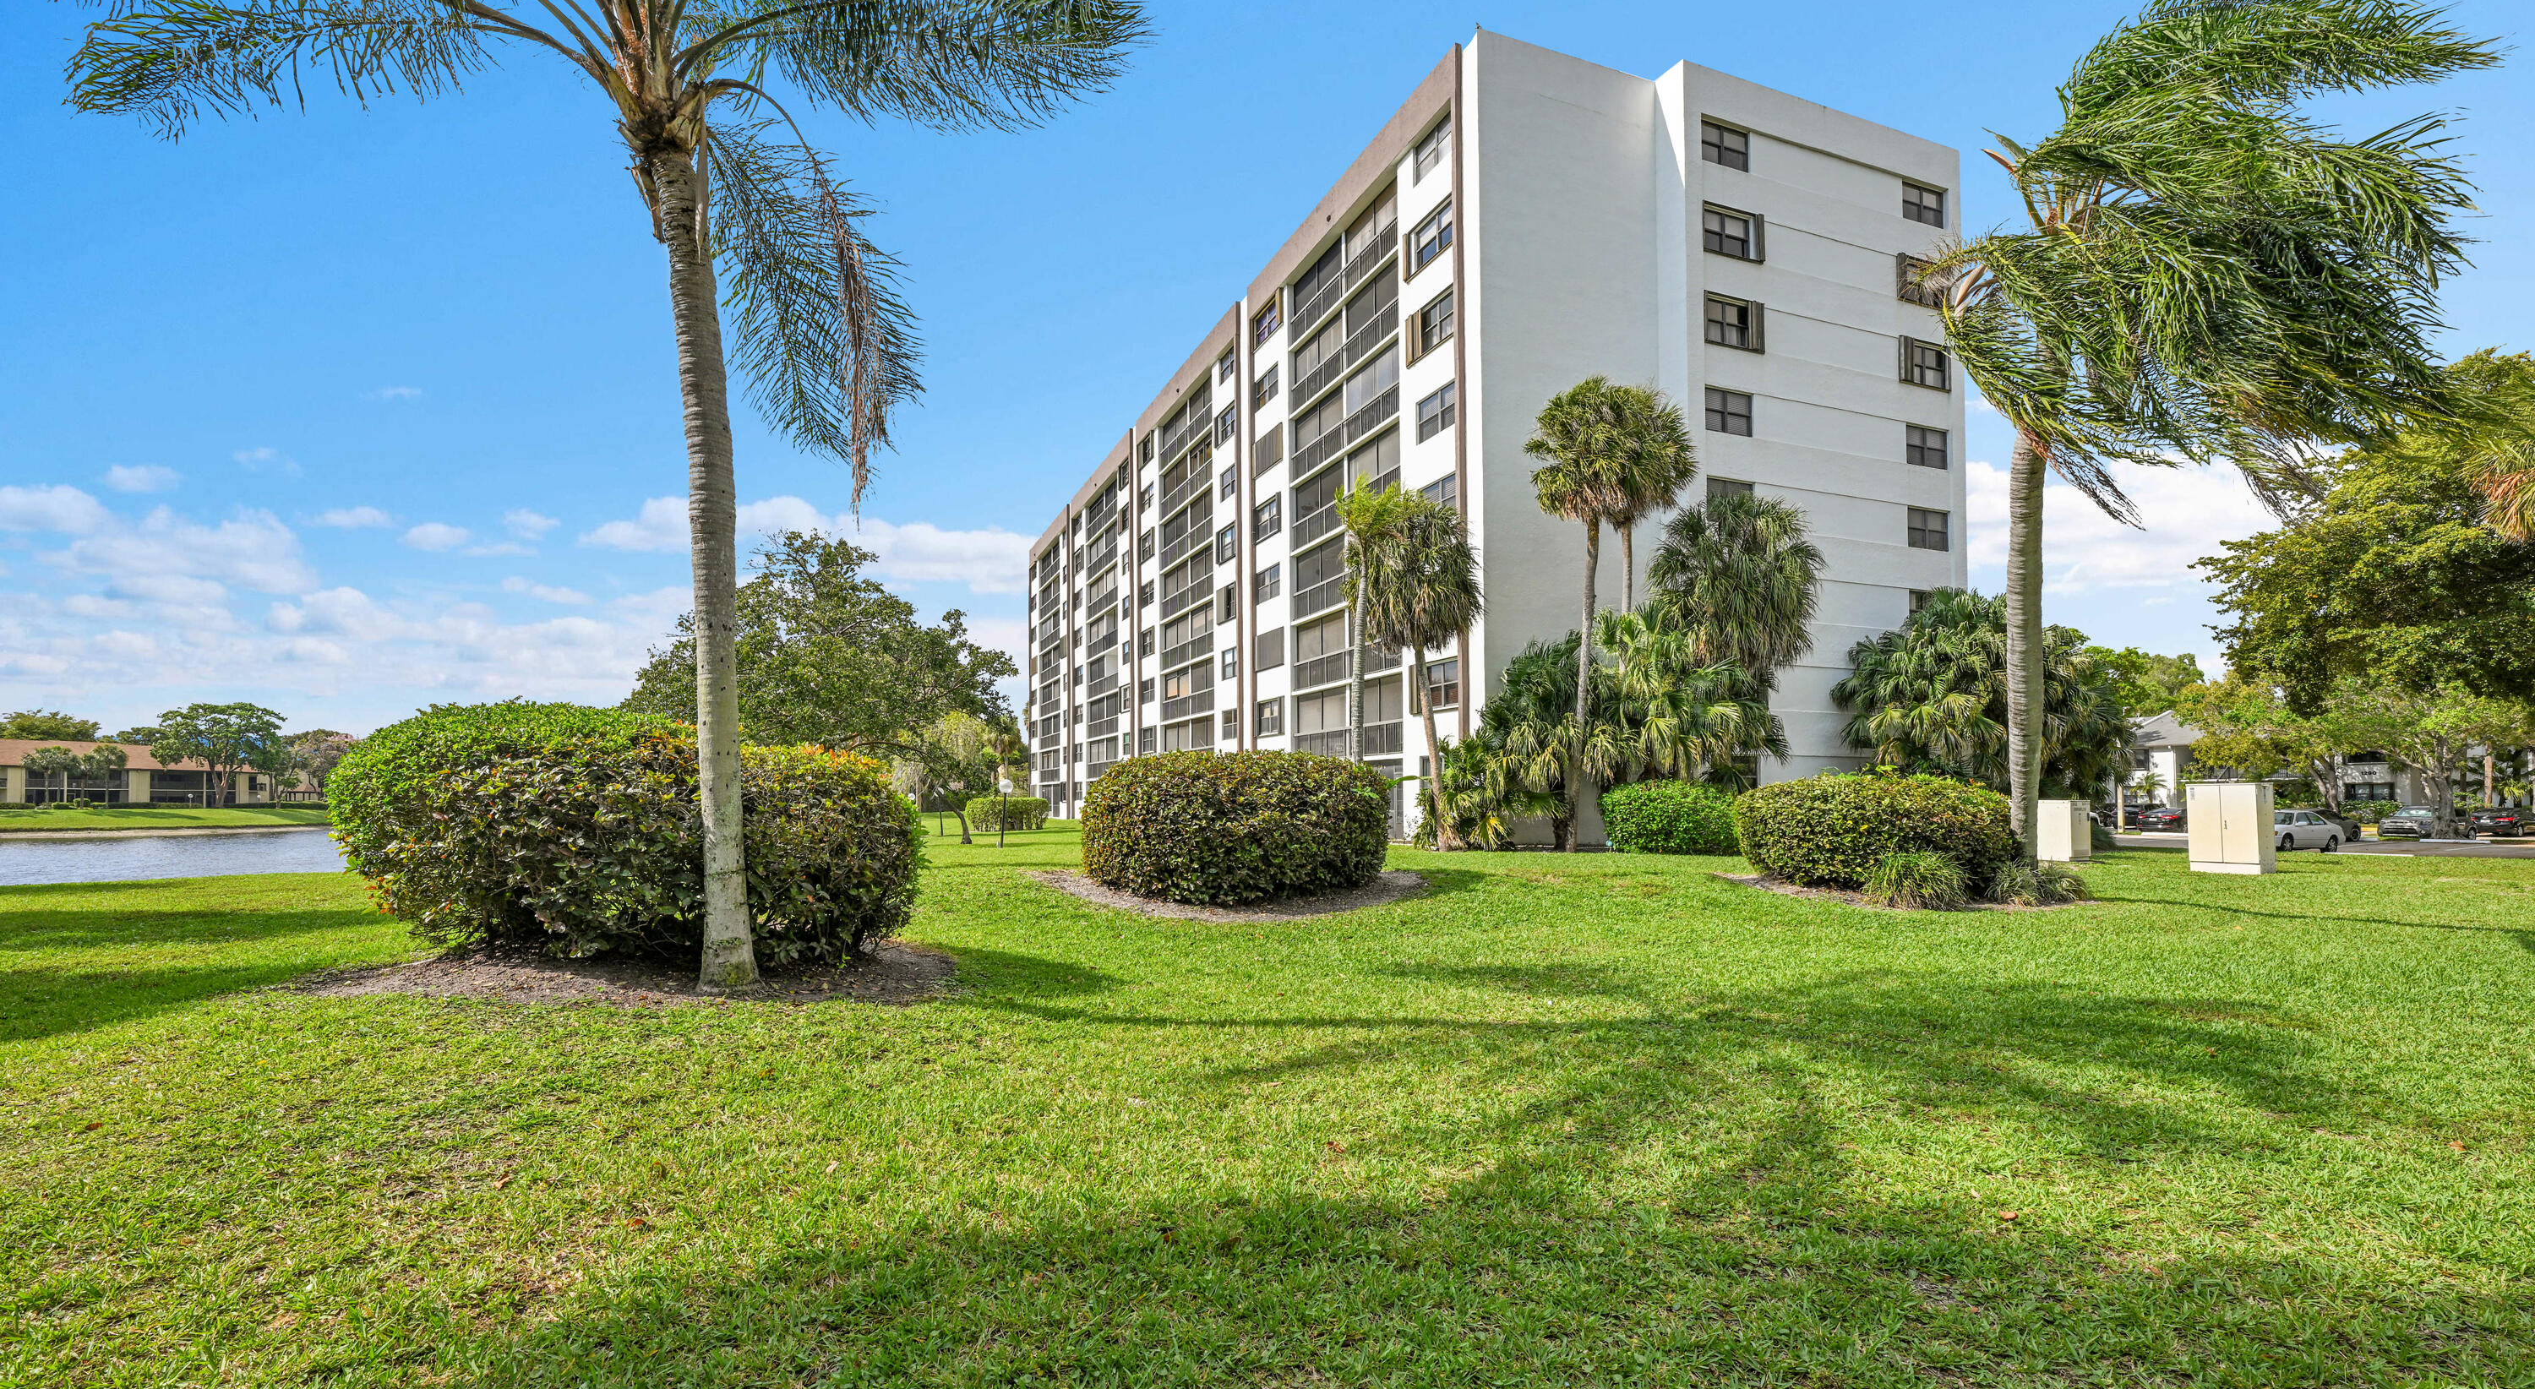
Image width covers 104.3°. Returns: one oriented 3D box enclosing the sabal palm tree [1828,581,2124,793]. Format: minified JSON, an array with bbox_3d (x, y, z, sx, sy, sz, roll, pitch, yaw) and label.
[{"bbox_3d":[20.700,0.850,29.000,7.000,7.200,6.200,-4,-7,36],"label":"sabal palm tree"}]

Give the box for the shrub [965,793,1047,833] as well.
[{"bbox_3d":[-10.500,4.820,39.500,3.200,1.400,2.300,1,-4,-23],"label":"shrub"}]

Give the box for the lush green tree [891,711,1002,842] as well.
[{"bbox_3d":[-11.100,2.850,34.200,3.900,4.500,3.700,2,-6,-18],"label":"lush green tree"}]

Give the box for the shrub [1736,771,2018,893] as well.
[{"bbox_3d":[10.300,2.200,16.700,4.150,1.830,3.600,-3,-6,31],"label":"shrub"}]

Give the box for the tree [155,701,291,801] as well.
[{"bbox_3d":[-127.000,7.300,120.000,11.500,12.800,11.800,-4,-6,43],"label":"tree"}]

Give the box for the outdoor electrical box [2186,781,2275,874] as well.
[{"bbox_3d":[16.750,2.320,17.130,0.530,1.530,0.930,3,-6,-25],"label":"outdoor electrical box"}]

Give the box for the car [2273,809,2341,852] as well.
[{"bbox_3d":[35.600,4.820,34.700,4.700,1.410,1.780,1,-4,-22],"label":"car"}]

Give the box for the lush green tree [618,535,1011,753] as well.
[{"bbox_3d":[-12.300,-0.200,27.000,10.200,8.800,9.500,2,-5,-24],"label":"lush green tree"}]

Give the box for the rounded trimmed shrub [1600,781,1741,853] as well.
[{"bbox_3d":[10.800,3.190,26.000,3.800,1.920,2.900,-2,-6,22],"label":"rounded trimmed shrub"}]

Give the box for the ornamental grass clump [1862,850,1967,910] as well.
[{"bbox_3d":[7.950,2.250,12.100,1.100,0.700,1.050,-3,-5,33],"label":"ornamental grass clump"}]

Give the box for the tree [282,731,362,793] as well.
[{"bbox_3d":[-131.000,9.900,137.000,10.500,10.500,10.000,4,-6,-44],"label":"tree"}]

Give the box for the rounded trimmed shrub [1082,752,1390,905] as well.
[{"bbox_3d":[-0.470,1.900,14.700,4.500,2.000,4.100,0,-5,0],"label":"rounded trimmed shrub"}]

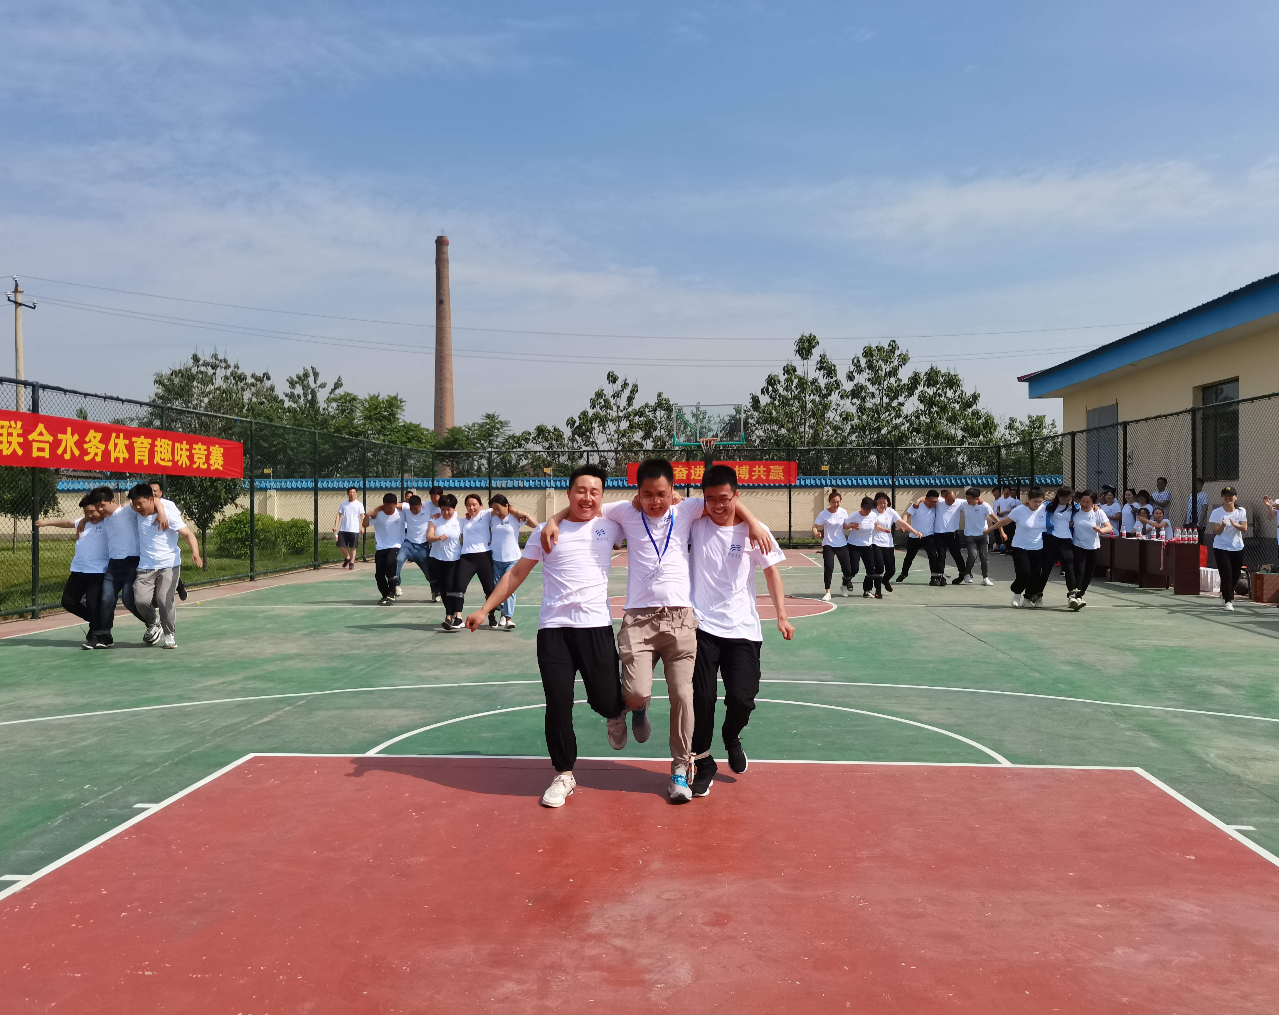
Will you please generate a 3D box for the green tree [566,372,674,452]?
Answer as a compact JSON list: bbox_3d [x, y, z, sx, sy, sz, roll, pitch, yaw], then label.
[{"bbox_3d":[-0.885,-2.407,46.000,4.700,7.100,4.500,0,0,0],"label":"green tree"}]

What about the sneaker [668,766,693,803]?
[{"bbox_3d":[0.205,1.349,5.000,0.108,0.120,0.280,0,0,0],"label":"sneaker"}]

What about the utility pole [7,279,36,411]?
[{"bbox_3d":[-23.464,-3.769,38.448,0.350,9.800,1.600,0,1,0],"label":"utility pole"}]

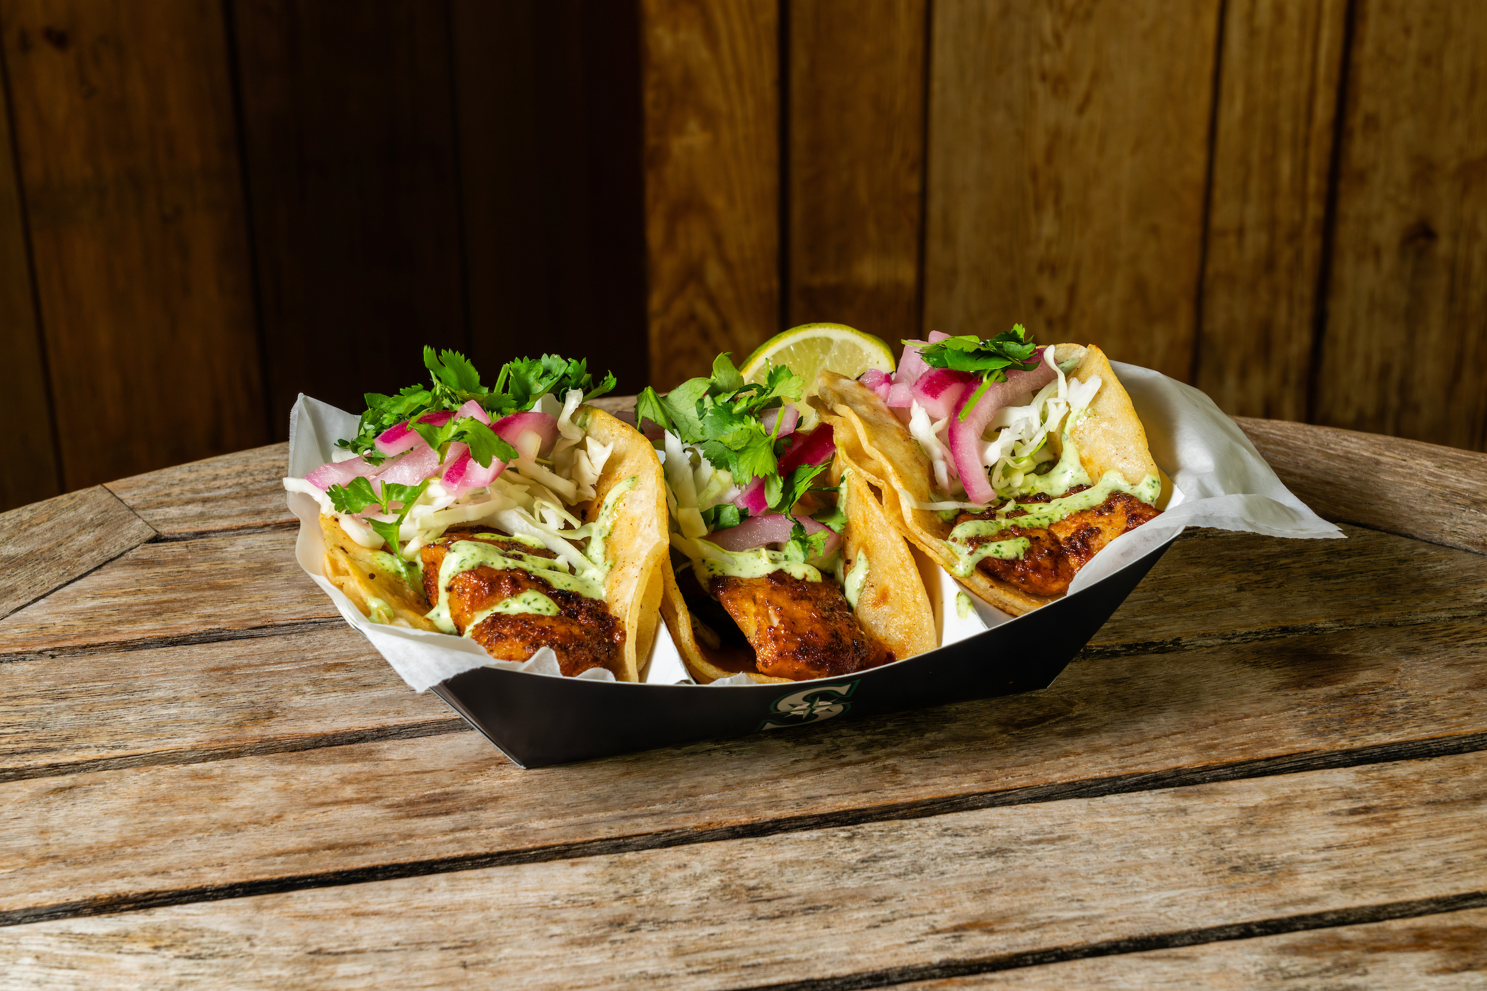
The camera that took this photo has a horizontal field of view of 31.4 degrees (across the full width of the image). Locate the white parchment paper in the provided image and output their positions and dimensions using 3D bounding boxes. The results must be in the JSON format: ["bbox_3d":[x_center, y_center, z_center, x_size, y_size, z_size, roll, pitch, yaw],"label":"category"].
[{"bbox_3d":[0.014,0.010,0.718,0.270,0.062,0.142,-8,28,-13],"label":"white parchment paper"}]

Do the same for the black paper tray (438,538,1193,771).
[{"bbox_3d":[0.001,0.020,0.719,0.220,0.048,0.148,-8,28,-13],"label":"black paper tray"}]

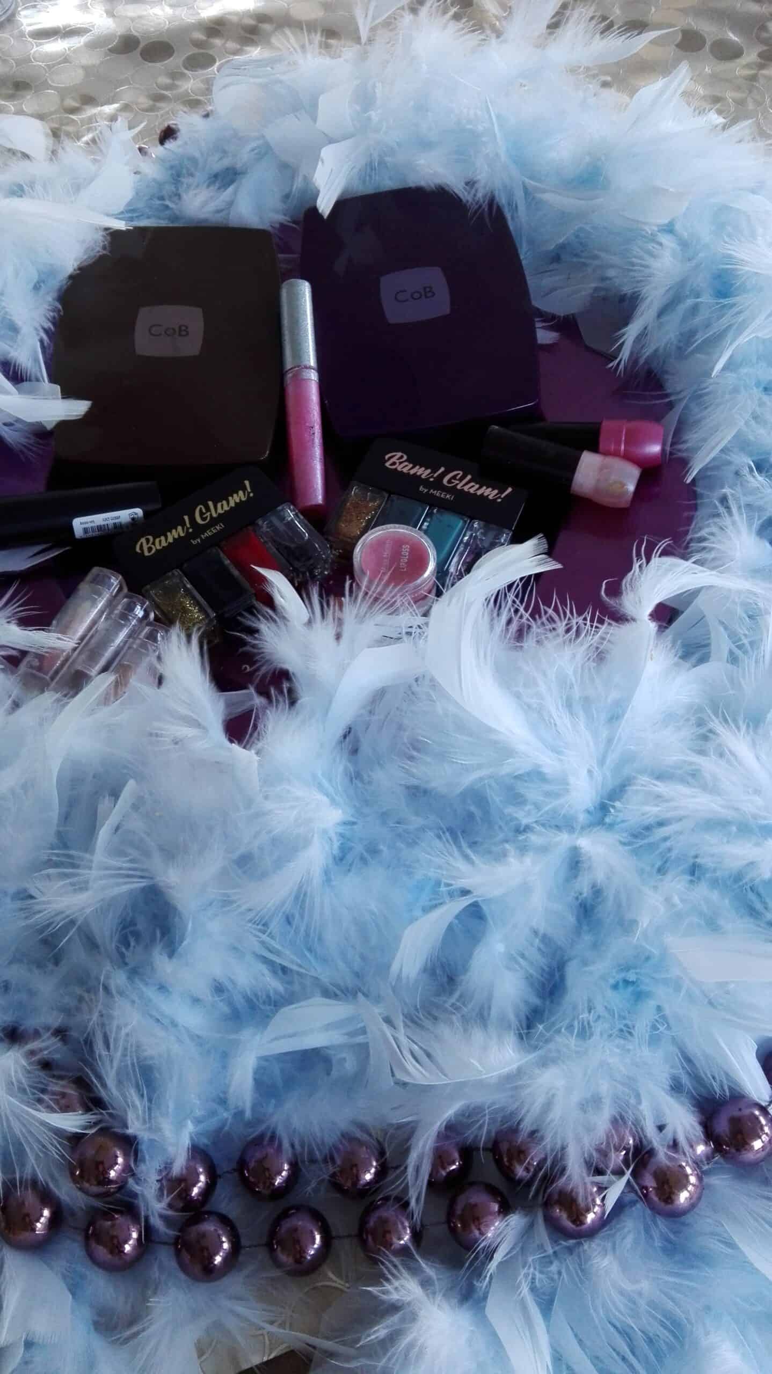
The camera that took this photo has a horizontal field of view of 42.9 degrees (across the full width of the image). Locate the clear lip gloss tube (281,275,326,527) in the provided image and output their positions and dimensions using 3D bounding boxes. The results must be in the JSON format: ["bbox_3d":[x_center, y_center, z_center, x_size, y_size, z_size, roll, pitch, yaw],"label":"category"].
[{"bbox_3d":[-0.037,-0.130,0.440,0.015,0.015,0.127,-4,65,-2],"label":"clear lip gloss tube"}]

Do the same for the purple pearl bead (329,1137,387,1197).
[{"bbox_3d":[-0.009,0.152,0.311,0.019,0.019,0.019,0,63,0],"label":"purple pearl bead"}]

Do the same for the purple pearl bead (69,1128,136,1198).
[{"bbox_3d":[-0.085,0.142,0.294,0.019,0.019,0.019,0,63,0],"label":"purple pearl bead"}]

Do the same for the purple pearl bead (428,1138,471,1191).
[{"bbox_3d":[0.018,0.146,0.305,0.019,0.019,0.019,0,63,0],"label":"purple pearl bead"}]

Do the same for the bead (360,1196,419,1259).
[{"bbox_3d":[0.001,0.165,0.300,0.019,0.019,0.019,0,63,0],"label":"bead"}]

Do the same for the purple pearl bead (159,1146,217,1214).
[{"bbox_3d":[-0.061,0.151,0.302,0.019,0.019,0.019,0,63,0],"label":"purple pearl bead"}]

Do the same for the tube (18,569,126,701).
[{"bbox_3d":[-0.126,-0.017,0.384,0.015,0.015,0.067,25,65,12],"label":"tube"}]

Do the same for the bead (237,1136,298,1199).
[{"bbox_3d":[-0.036,0.149,0.305,0.019,0.019,0.019,0,63,0],"label":"bead"}]

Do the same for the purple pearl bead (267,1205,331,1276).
[{"bbox_3d":[-0.026,0.165,0.294,0.019,0.019,0.019,0,63,0],"label":"purple pearl bead"}]

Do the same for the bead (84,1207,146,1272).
[{"bbox_3d":[-0.083,0.168,0.300,0.019,0.019,0.019,0,63,0],"label":"bead"}]

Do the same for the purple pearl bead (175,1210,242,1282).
[{"bbox_3d":[-0.052,0.165,0.290,0.019,0.019,0.019,0,63,0],"label":"purple pearl bead"}]

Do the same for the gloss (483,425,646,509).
[{"bbox_3d":[0.075,-0.094,0.420,0.065,0.018,0.018,17,64,6],"label":"gloss"}]

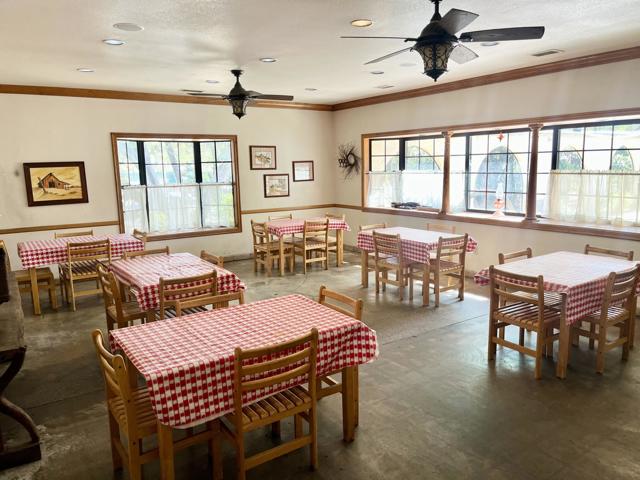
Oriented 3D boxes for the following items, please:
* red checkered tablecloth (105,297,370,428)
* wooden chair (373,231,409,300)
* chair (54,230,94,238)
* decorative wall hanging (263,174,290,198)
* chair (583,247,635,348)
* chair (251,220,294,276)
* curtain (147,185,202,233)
[{"bbox_3d":[-0.436,0.667,2.870,1.378,0.324,0.813,-7,11,-34],"label":"red checkered tablecloth"},{"bbox_3d":[1.016,0.296,6.048,0.515,0.810,0.457,-7,11,-34],"label":"wooden chair"},{"bbox_3d":[-3.273,0.325,6.553,0.480,0.820,0.500,-6,10,-30],"label":"chair"},{"bbox_3d":[-0.784,-0.998,8.847,0.530,0.420,0.030,-7,11,-34],"label":"decorative wall hanging"},{"bbox_3d":[2.567,0.510,4.574,0.510,0.820,0.480,-6,10,-28],"label":"chair"},{"bbox_3d":[-0.711,0.111,7.465,0.515,0.810,0.457,-7,11,-34],"label":"chair"},{"bbox_3d":[-2.358,-0.525,7.894,0.880,0.740,0.070,-7,11,-34],"label":"curtain"}]

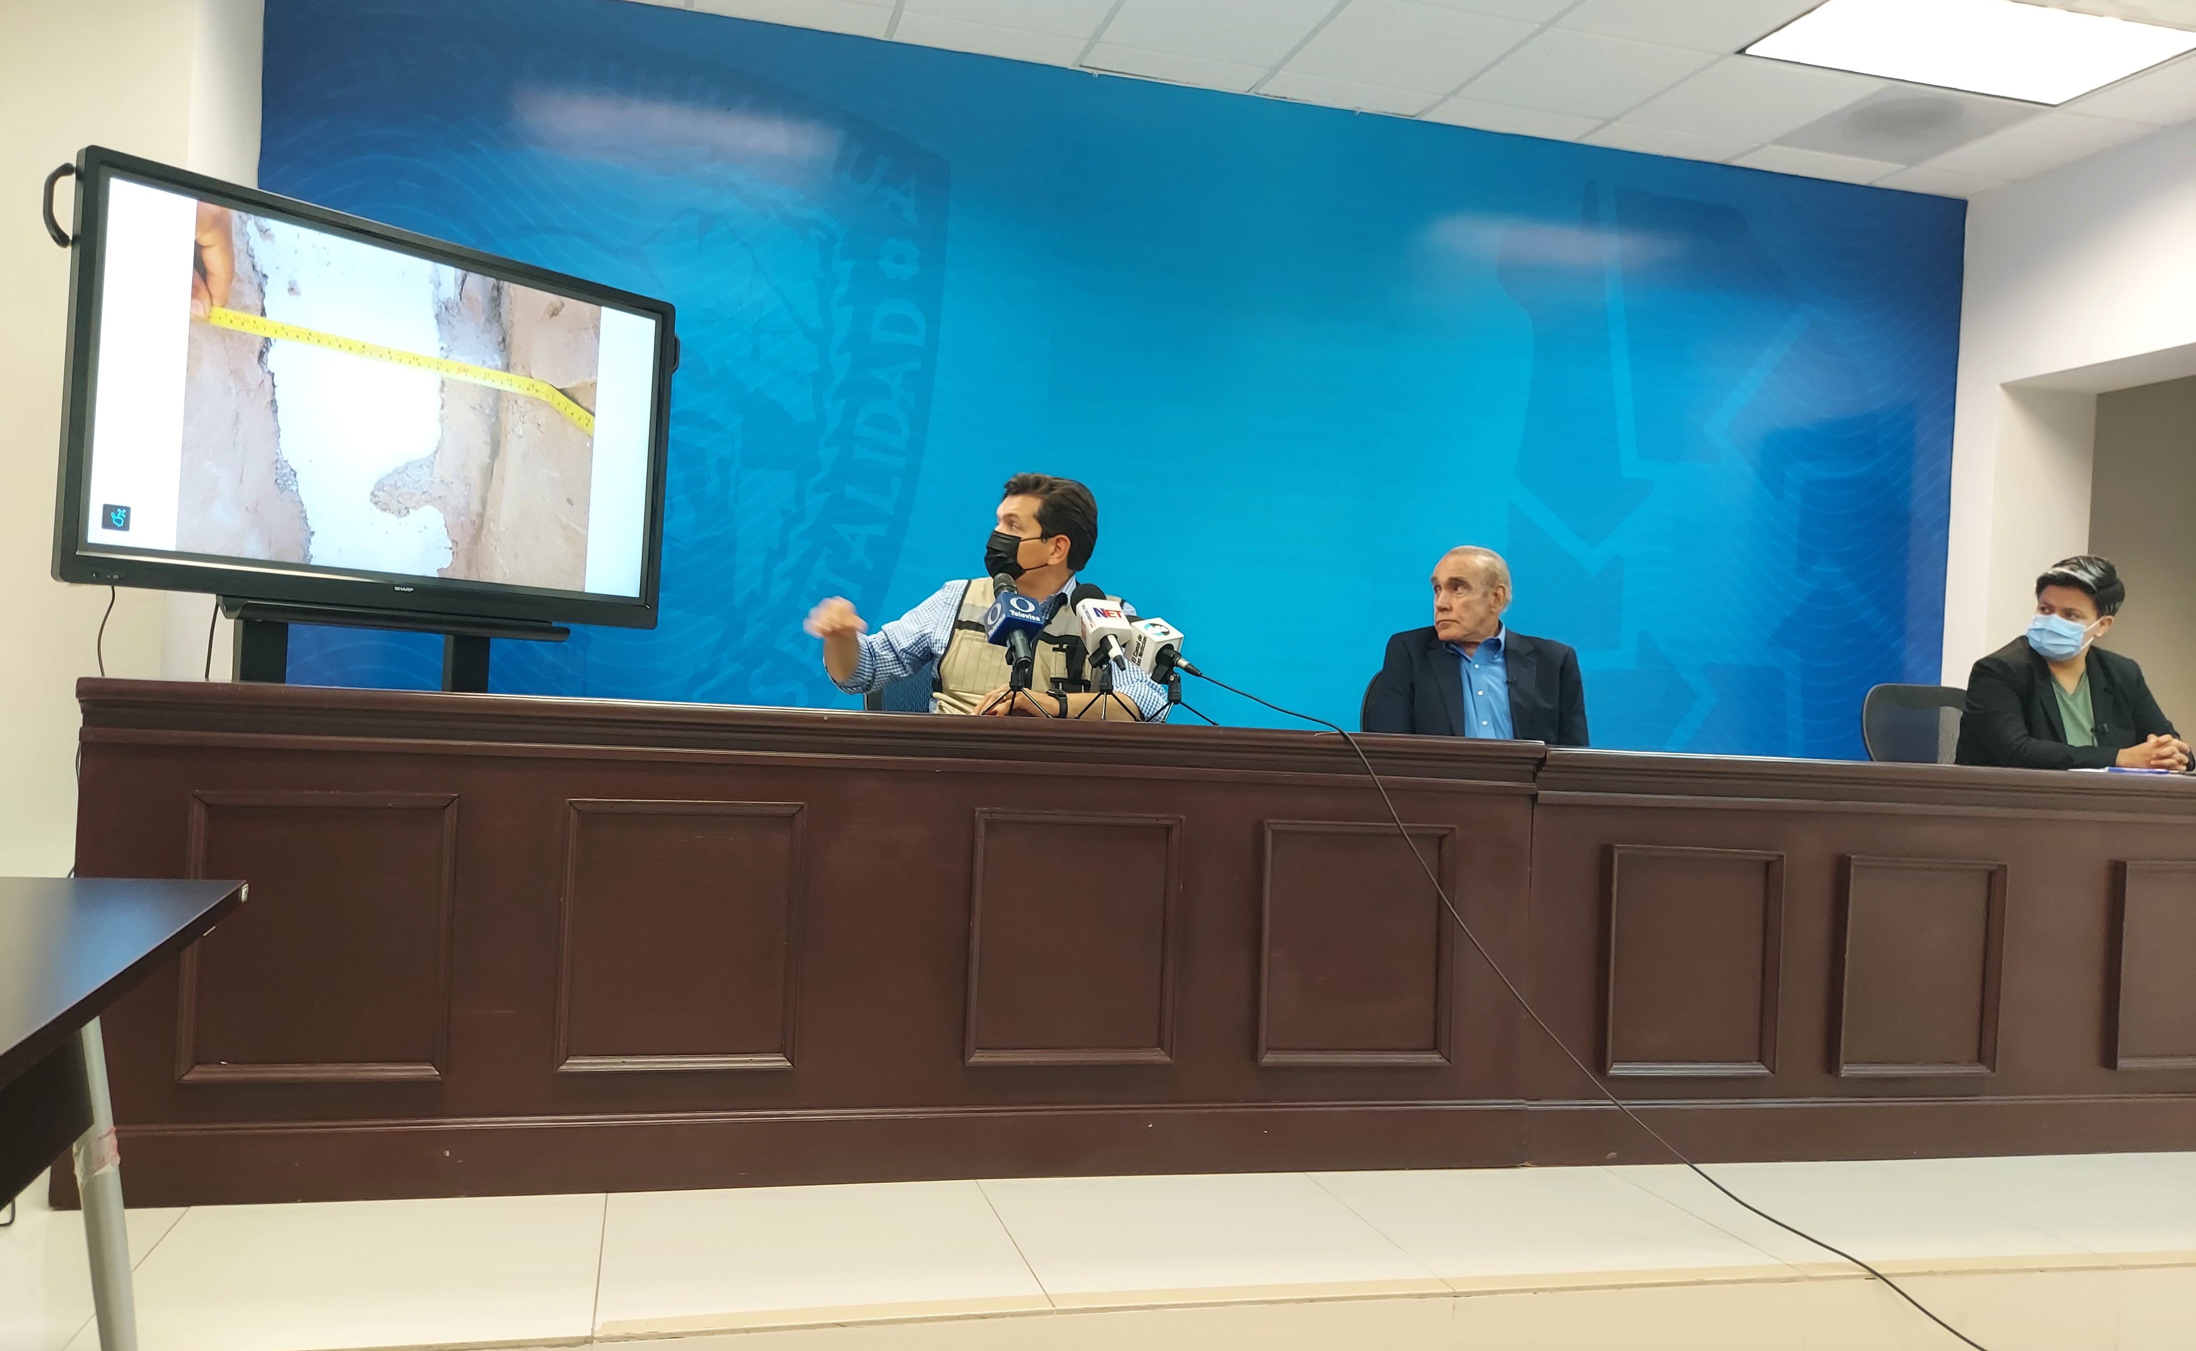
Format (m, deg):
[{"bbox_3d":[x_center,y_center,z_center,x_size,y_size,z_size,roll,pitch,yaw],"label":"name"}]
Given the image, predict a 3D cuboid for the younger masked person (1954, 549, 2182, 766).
[{"bbox_3d":[2.308,0.352,3.670,0.550,1.278,0.750,3,0,-4],"label":"younger masked person"}]

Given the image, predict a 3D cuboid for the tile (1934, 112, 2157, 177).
[{"bbox_3d":[3.218,-1.836,5.489,0.419,0.025,0.602,3,0,-15],"label":"tile"}]

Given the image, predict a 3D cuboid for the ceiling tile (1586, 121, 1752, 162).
[{"bbox_3d":[2.022,-1.891,5.598,0.586,0.020,0.203,3,0,-15],"label":"ceiling tile"}]

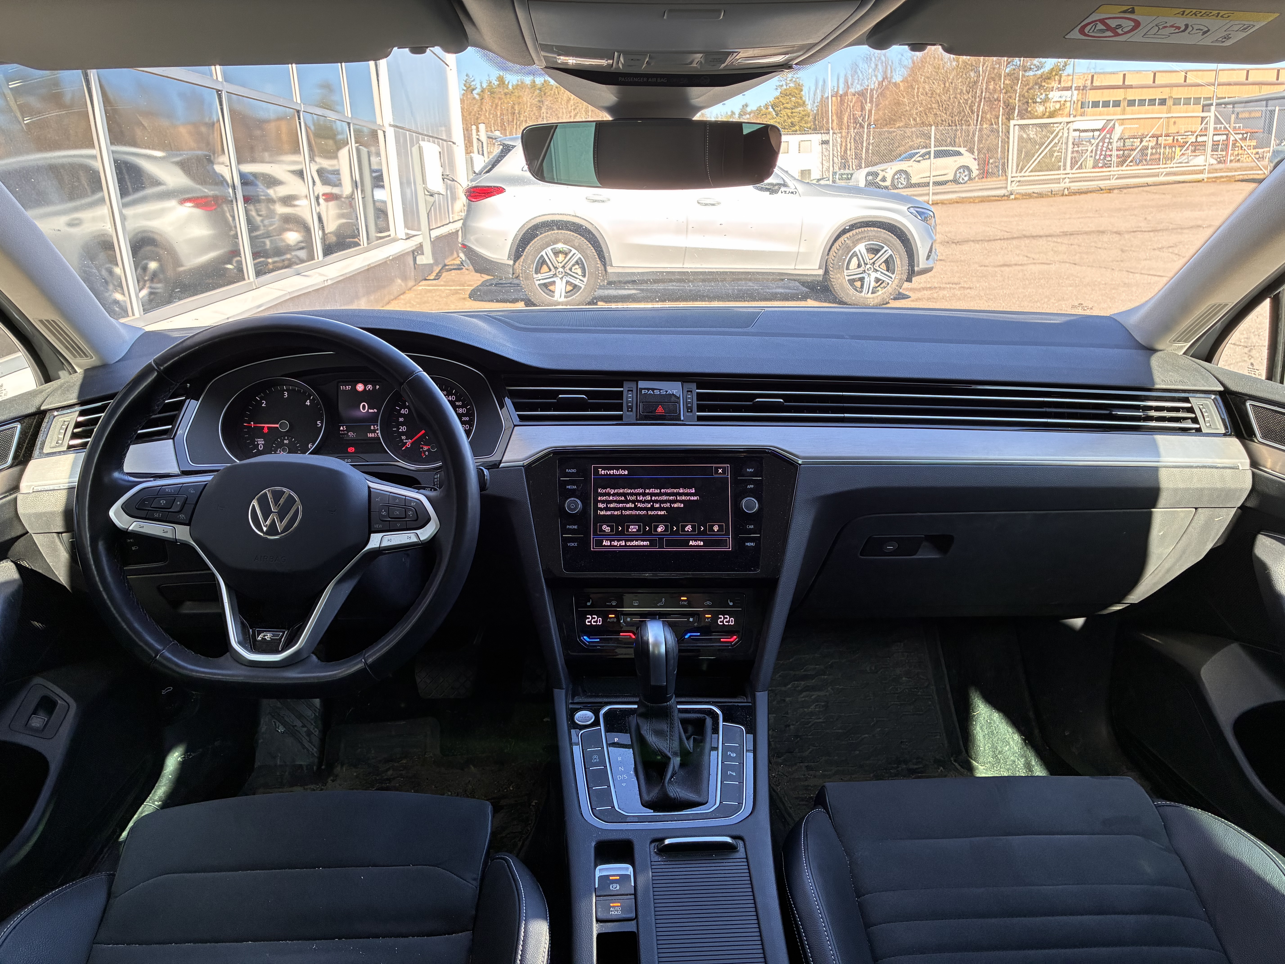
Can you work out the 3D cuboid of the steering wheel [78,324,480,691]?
[{"bbox_3d":[-0.340,0.021,0.898,0.372,0.357,0.110,-1,-4,1],"label":"steering wheel"}]

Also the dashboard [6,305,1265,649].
[{"bbox_3d":[0.003,-0.036,1.380,1.460,0.385,0.540,-1,18,1],"label":"dashboard"}]

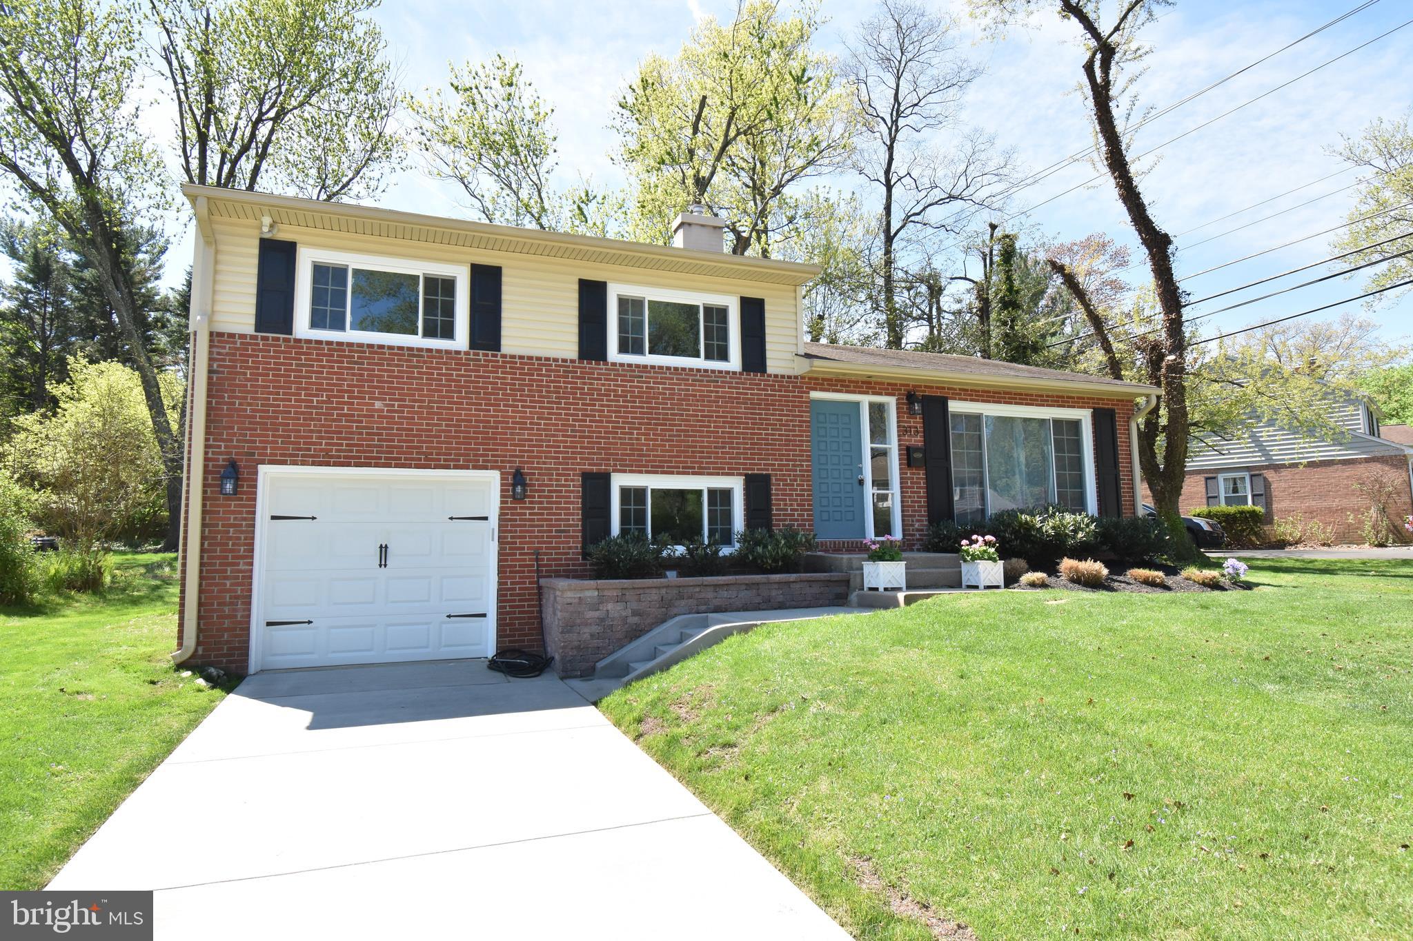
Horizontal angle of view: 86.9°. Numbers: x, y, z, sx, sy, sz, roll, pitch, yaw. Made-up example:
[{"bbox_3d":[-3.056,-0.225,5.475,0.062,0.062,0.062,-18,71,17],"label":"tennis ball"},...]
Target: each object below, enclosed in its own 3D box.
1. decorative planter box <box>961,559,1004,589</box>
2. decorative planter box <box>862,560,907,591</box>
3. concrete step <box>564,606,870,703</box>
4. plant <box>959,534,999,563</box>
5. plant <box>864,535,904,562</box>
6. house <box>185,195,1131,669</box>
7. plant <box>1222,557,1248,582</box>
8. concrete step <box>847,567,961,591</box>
[{"bbox_3d":[3.239,1.230,8.737,0.340,0.310,0.340,1,-7,-19],"label":"decorative planter box"},{"bbox_3d":[2.036,1.199,8.424,0.340,0.310,0.340,1,-7,-19],"label":"decorative planter box"},{"bbox_3d":[0.360,1.748,7.421,3.250,0.680,1.180,1,-7,-19],"label":"concrete step"},{"bbox_3d":[3.196,0.908,8.758,0.370,0.330,0.360,1,-7,-19],"label":"plant"},{"bbox_3d":[2.015,0.883,8.453,0.370,0.320,0.360,-1,-6,0],"label":"plant"},{"bbox_3d":[-0.511,-0.713,14.186,13.750,7.100,9.200,1,-7,-19],"label":"house"},{"bbox_3d":[6.807,1.287,9.599,0.300,0.310,0.290,1,-7,-19],"label":"plant"},{"bbox_3d":[2.389,1.315,8.983,1.720,0.206,0.380,1,-7,-19],"label":"concrete step"}]

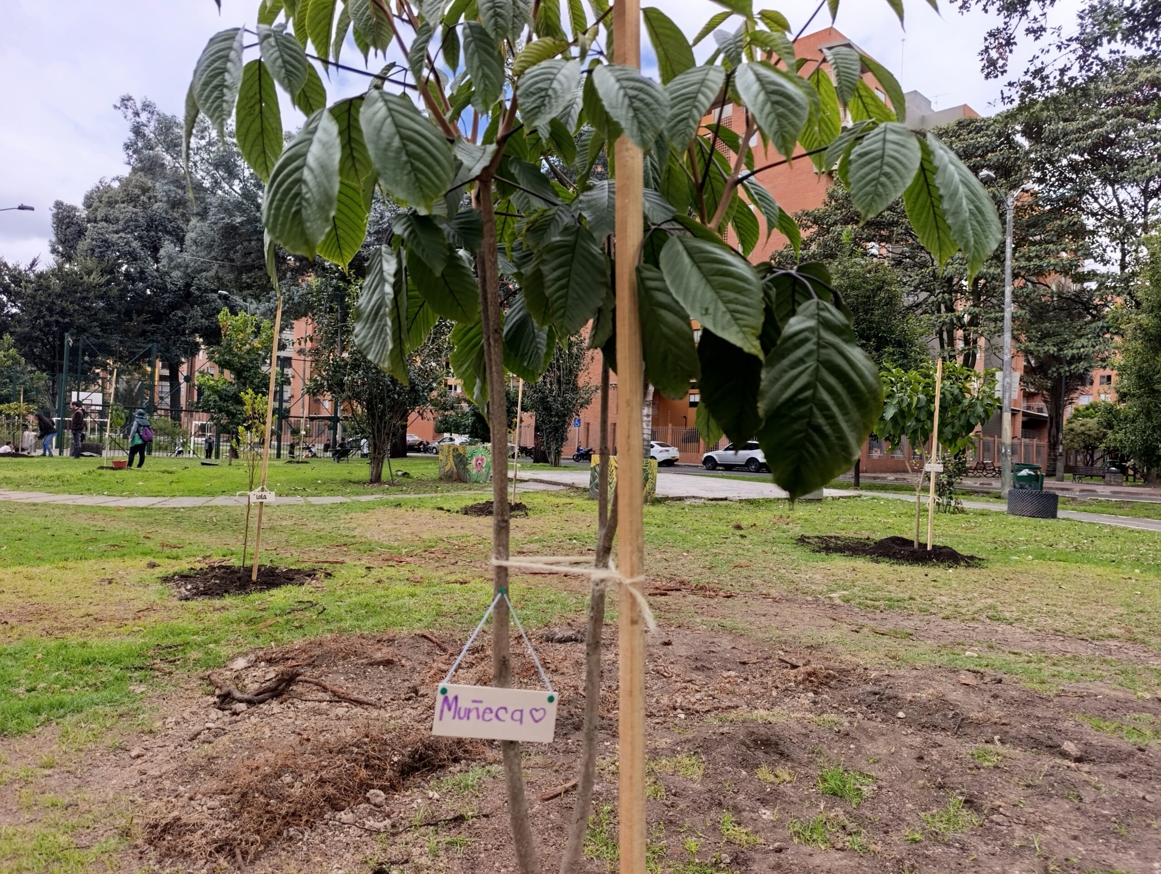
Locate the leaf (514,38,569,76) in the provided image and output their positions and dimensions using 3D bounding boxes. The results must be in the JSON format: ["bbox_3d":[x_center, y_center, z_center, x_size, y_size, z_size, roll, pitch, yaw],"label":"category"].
[{"bbox_3d":[-0.072,-0.698,1.420,0.120,0.050,0.045,-30,5,0],"label":"leaf"}]

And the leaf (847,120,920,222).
[{"bbox_3d":[0.488,-0.429,1.250,0.110,0.168,0.040,15,-14,-2],"label":"leaf"}]

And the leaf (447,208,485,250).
[{"bbox_3d":[-0.211,-0.381,1.420,0.075,0.090,0.035,-16,-11,-3],"label":"leaf"}]

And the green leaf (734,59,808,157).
[{"bbox_3d":[0.312,-0.535,1.270,0.095,0.175,0.050,-23,-18,3],"label":"green leaf"}]

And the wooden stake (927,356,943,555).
[{"bbox_3d":[4.131,0.190,9.000,0.050,2.250,0.050,3,0,17],"label":"wooden stake"}]

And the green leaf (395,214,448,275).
[{"bbox_3d":[-0.269,-0.331,1.320,0.075,0.110,0.045,-30,-15,-9],"label":"green leaf"}]

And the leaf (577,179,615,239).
[{"bbox_3d":[0.036,-0.416,1.420,0.085,0.125,0.050,3,-27,1],"label":"leaf"}]

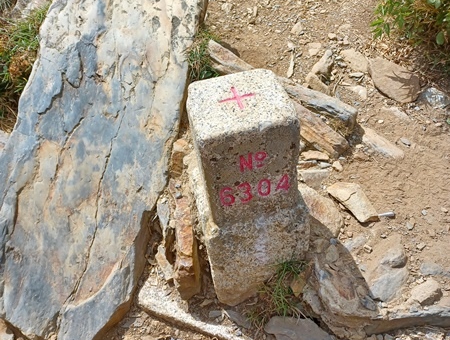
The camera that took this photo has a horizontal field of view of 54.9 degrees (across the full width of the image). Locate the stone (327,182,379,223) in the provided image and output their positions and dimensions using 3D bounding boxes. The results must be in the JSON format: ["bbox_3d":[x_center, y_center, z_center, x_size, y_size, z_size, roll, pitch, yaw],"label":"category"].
[{"bbox_3d":[0.301,0.070,0.995,0.067,0.025,0.126,-26,49,-19],"label":"stone"}]

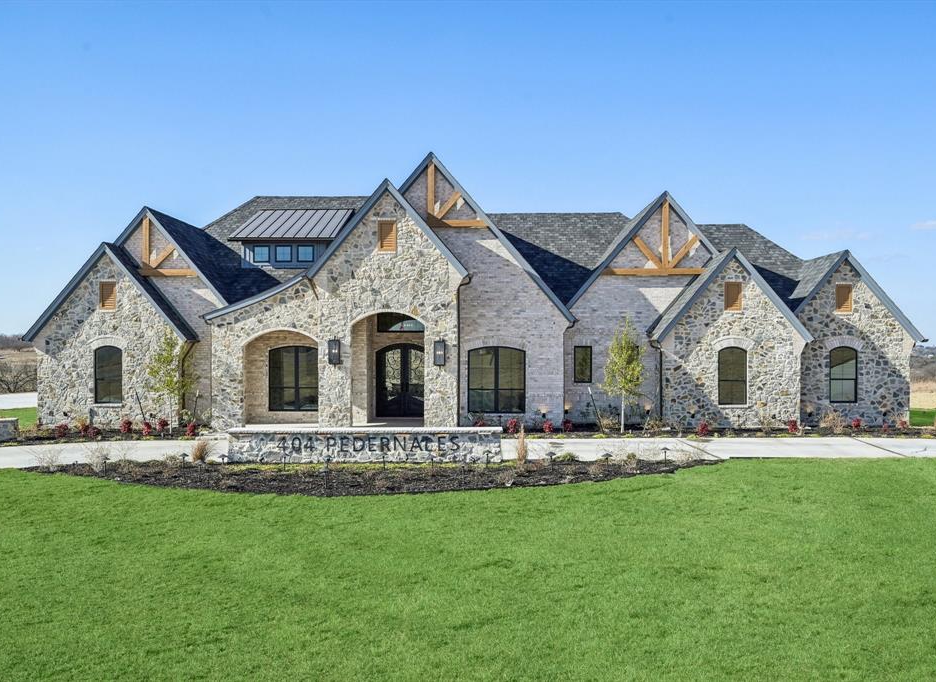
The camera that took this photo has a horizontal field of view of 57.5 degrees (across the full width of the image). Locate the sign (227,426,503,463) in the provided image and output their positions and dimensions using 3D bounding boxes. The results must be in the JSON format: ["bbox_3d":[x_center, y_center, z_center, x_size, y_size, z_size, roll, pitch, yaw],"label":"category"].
[{"bbox_3d":[-2.470,2.510,20.600,6.600,0.830,0.500,0,0,-1],"label":"sign"}]

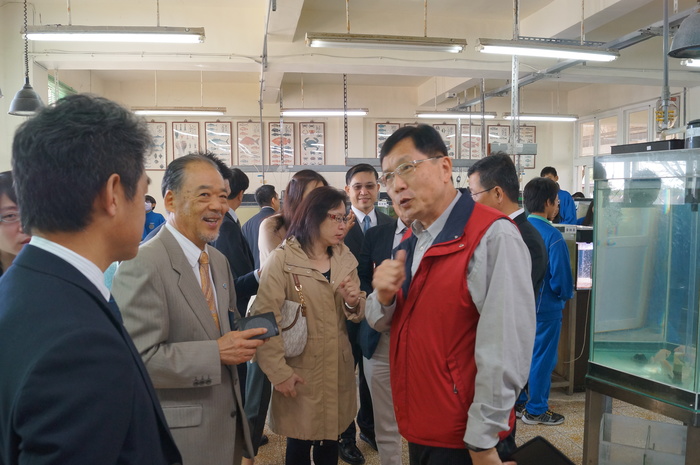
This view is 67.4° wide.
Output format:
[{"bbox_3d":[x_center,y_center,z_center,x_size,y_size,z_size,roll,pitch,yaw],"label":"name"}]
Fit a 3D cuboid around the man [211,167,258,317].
[{"bbox_3d":[-0.675,0.469,3.207,0.500,1.710,0.500,-1,4,-12],"label":"man"}]

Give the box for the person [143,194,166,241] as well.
[{"bbox_3d":[-2.743,0.274,7.352,0.480,1.582,0.320,1,4,18],"label":"person"}]

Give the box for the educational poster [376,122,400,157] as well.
[{"bbox_3d":[0.650,-1.458,8.850,0.420,0.770,0.030,-1,4,-10],"label":"educational poster"}]

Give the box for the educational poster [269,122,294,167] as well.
[{"bbox_3d":[-1.172,-1.508,9.130,0.440,0.800,0.030,-1,4,-9],"label":"educational poster"}]

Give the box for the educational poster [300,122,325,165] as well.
[{"bbox_3d":[-0.647,-1.525,9.215,0.440,0.800,0.030,-1,4,-9],"label":"educational poster"}]

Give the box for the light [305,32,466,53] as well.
[{"bbox_3d":[0.275,-1.431,3.950,1.250,0.090,0.120,-1,4,-10],"label":"light"}]

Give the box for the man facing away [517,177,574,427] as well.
[{"bbox_3d":[1.246,0.466,3.485,0.380,1.648,0.450,-4,5,-39],"label":"man facing away"}]

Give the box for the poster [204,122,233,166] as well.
[{"bbox_3d":[-2.231,-1.476,8.957,0.440,0.800,0.030,-1,4,-9],"label":"poster"}]

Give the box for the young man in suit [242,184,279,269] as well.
[{"bbox_3d":[-0.752,0.401,4.705,0.520,1.648,0.340,2,4,30],"label":"young man in suit"}]

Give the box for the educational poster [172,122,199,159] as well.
[{"bbox_3d":[-2.576,-1.353,8.252,0.420,0.770,0.030,-1,4,-10],"label":"educational poster"}]

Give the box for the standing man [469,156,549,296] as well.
[{"bbox_3d":[0.645,0.537,2.236,0.360,1.733,0.520,2,5,28],"label":"standing man"}]

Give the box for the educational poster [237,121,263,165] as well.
[{"bbox_3d":[-1.702,-1.494,9.043,0.440,0.800,0.030,-1,4,-9],"label":"educational poster"}]

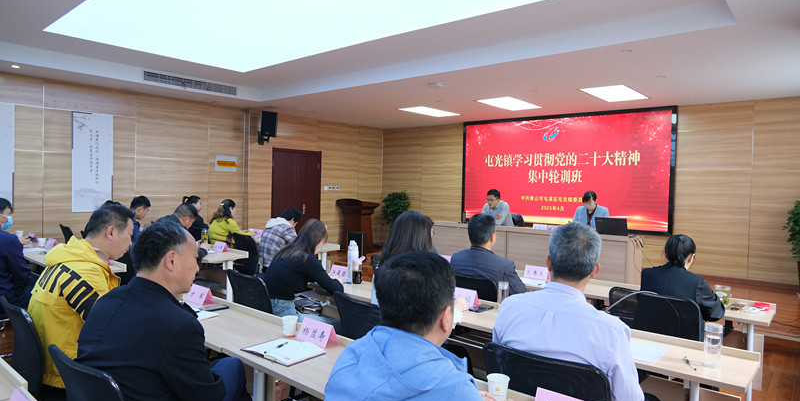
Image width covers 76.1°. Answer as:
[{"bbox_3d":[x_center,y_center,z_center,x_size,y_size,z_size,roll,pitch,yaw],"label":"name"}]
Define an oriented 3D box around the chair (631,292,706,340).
[{"bbox_3d":[1.619,0.982,3.099,0.497,0.884,0.556,2,2,41],"label":"chair"}]

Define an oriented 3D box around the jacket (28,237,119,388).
[{"bbox_3d":[-1.461,0.524,2.416,0.526,0.705,0.497,2,2,41],"label":"jacket"}]

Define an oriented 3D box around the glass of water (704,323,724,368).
[{"bbox_3d":[1.308,0.604,2.129,0.073,0.179,0.073,2,2,41],"label":"glass of water"}]

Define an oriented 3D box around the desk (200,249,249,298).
[{"bbox_3d":[-2.360,0.890,5.528,1.787,0.778,0.457,2,2,41],"label":"desk"}]

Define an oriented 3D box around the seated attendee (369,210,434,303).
[{"bbox_3d":[0.144,0.726,2.803,0.516,1.341,0.695,2,2,41],"label":"seated attendee"}]

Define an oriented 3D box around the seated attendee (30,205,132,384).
[{"bbox_3d":[-1.393,0.690,2.502,0.546,1.355,0.715,2,2,41],"label":"seated attendee"}]

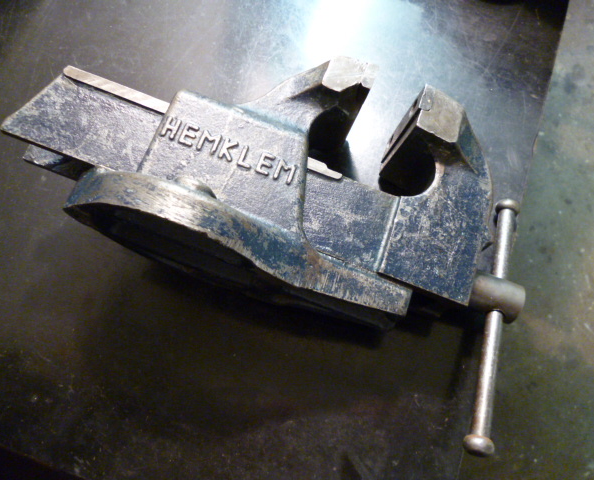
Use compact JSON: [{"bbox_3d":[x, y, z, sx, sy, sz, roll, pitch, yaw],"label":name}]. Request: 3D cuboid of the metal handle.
[{"bbox_3d":[0.138,0.050,0.360,0.019,0.019,0.194,21,60,-1],"label":"metal handle"}]

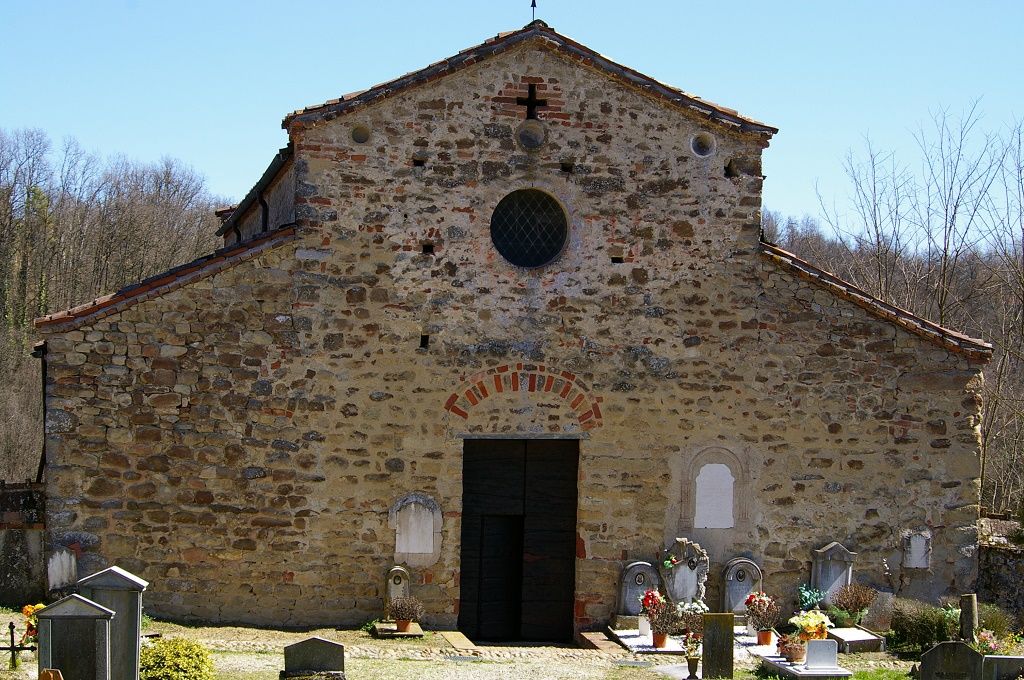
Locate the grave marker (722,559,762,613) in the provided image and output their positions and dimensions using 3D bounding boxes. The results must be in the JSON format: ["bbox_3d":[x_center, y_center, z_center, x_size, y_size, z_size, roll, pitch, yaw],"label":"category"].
[{"bbox_3d":[3.276,3.504,30.350,0.560,0.790,0.260,0,0,-10],"label":"grave marker"}]

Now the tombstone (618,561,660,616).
[{"bbox_3d":[1.791,3.512,30.050,0.560,0.770,0.260,0,0,-10],"label":"tombstone"}]

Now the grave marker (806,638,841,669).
[{"bbox_3d":[3.751,3.800,25.700,0.390,0.370,0.100,0,0,-10],"label":"grave marker"}]

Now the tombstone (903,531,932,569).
[{"bbox_3d":[5.890,3.043,30.950,0.430,0.550,0.090,0,0,-10],"label":"tombstone"}]

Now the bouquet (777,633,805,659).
[{"bbox_3d":[3.490,3.835,26.700,0.340,0.330,0.300,0,0,-10],"label":"bouquet"}]

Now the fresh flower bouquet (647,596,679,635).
[{"bbox_3d":[2.187,3.983,30.750,0.491,0.535,0.451,0,1,-10],"label":"fresh flower bouquet"}]

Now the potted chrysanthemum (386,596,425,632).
[{"bbox_3d":[-1.440,3.711,28.800,0.500,0.490,0.490,0,0,-10],"label":"potted chrysanthemum"}]

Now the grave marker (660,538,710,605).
[{"bbox_3d":[2.594,3.475,31.867,0.702,0.977,0.250,0,1,-10],"label":"grave marker"}]

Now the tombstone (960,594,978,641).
[{"bbox_3d":[6.656,4.058,31.000,0.230,0.700,0.190,0,1,-10],"label":"tombstone"}]

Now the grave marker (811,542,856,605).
[{"bbox_3d":[4.902,3.562,32.384,0.670,0.974,0.160,0,1,-10],"label":"grave marker"}]

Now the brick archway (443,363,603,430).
[{"bbox_3d":[0.161,0.840,31.864,2.391,1.003,0.200,0,1,-10],"label":"brick archway"}]

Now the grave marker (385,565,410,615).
[{"bbox_3d":[-1.682,3.693,31.295,0.367,0.742,0.130,0,1,-10],"label":"grave marker"}]

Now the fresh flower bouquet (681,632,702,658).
[{"bbox_3d":[2.182,3.714,25.900,0.270,0.320,0.250,0,0,-10],"label":"fresh flower bouquet"}]

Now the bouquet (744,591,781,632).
[{"bbox_3d":[3.633,3.923,30.900,0.522,0.581,0.480,0,1,-10],"label":"bouquet"}]

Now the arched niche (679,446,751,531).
[{"bbox_3d":[3.068,2.247,32.272,1.092,1.254,0.100,0,1,-10],"label":"arched niche"}]

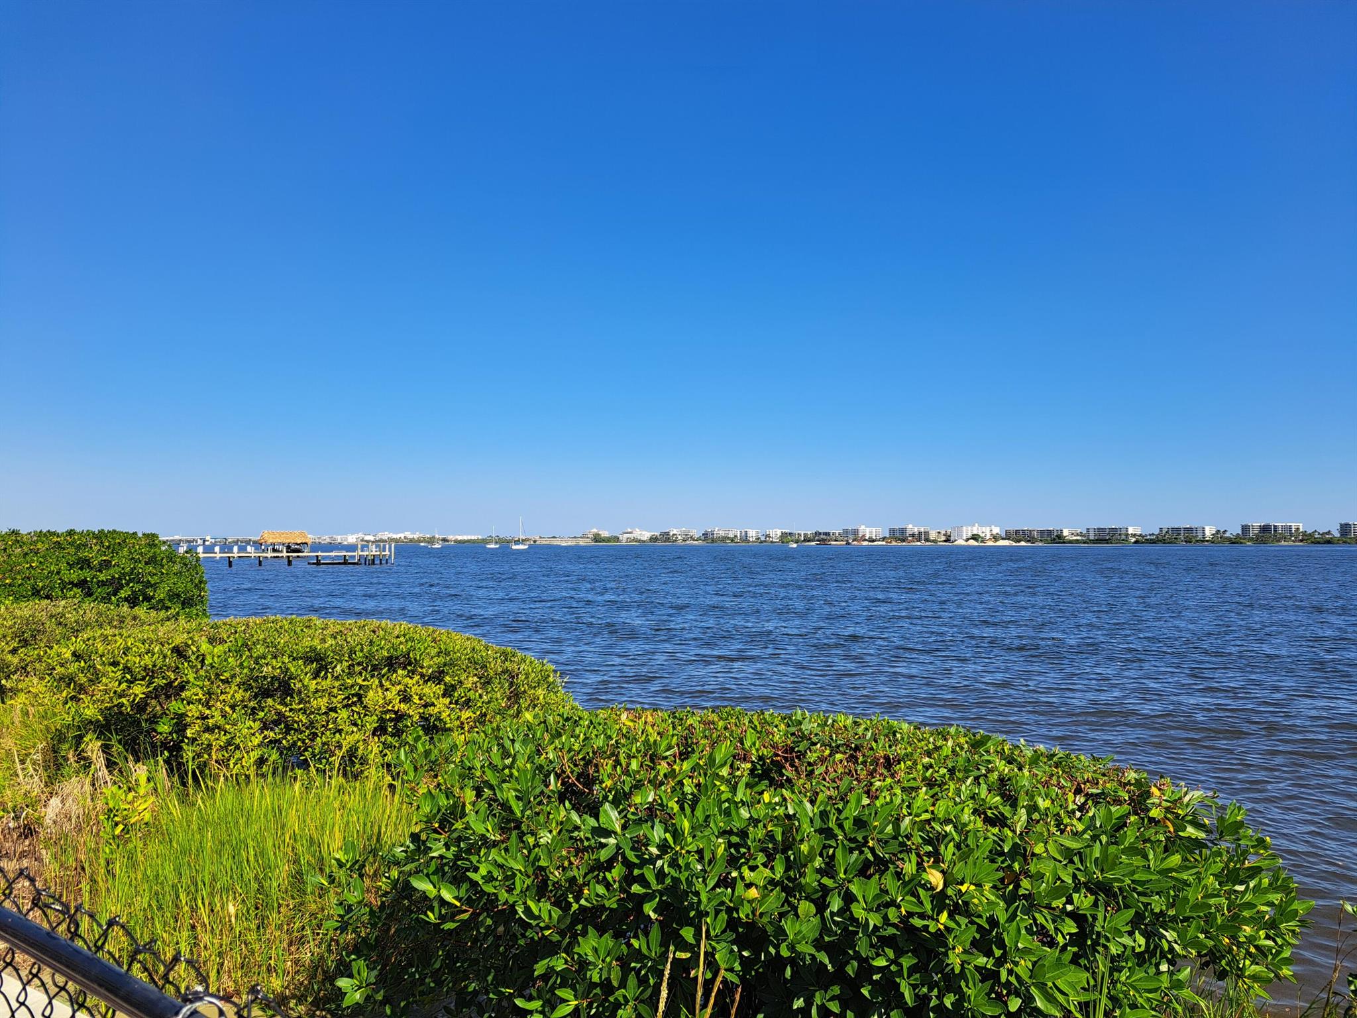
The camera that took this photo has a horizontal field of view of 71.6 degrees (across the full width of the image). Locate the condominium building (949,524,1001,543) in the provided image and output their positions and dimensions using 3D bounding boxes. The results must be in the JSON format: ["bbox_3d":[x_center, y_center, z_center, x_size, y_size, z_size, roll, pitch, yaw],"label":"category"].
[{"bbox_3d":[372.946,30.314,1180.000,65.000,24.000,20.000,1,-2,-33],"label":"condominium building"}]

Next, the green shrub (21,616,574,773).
[{"bbox_3d":[-4.277,2.002,10.800,5.300,1.350,3.000,1,-2,-15],"label":"green shrub"}]

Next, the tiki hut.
[{"bbox_3d":[-48.936,4.179,117.000,5.200,2.800,3.600,1,-2,-34],"label":"tiki hut"}]

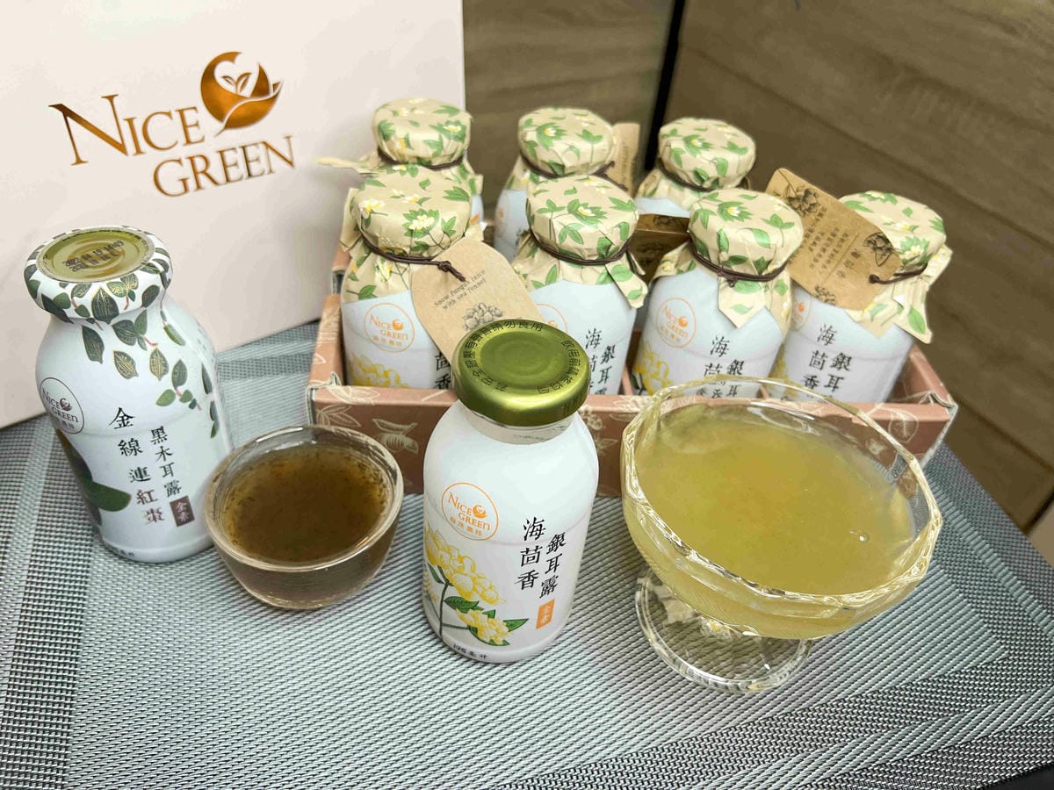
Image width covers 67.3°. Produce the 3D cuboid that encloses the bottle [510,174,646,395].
[{"bbox_3d":[0.017,-0.030,0.351,0.062,0.126,0.062,2,41,-5],"label":"bottle"}]

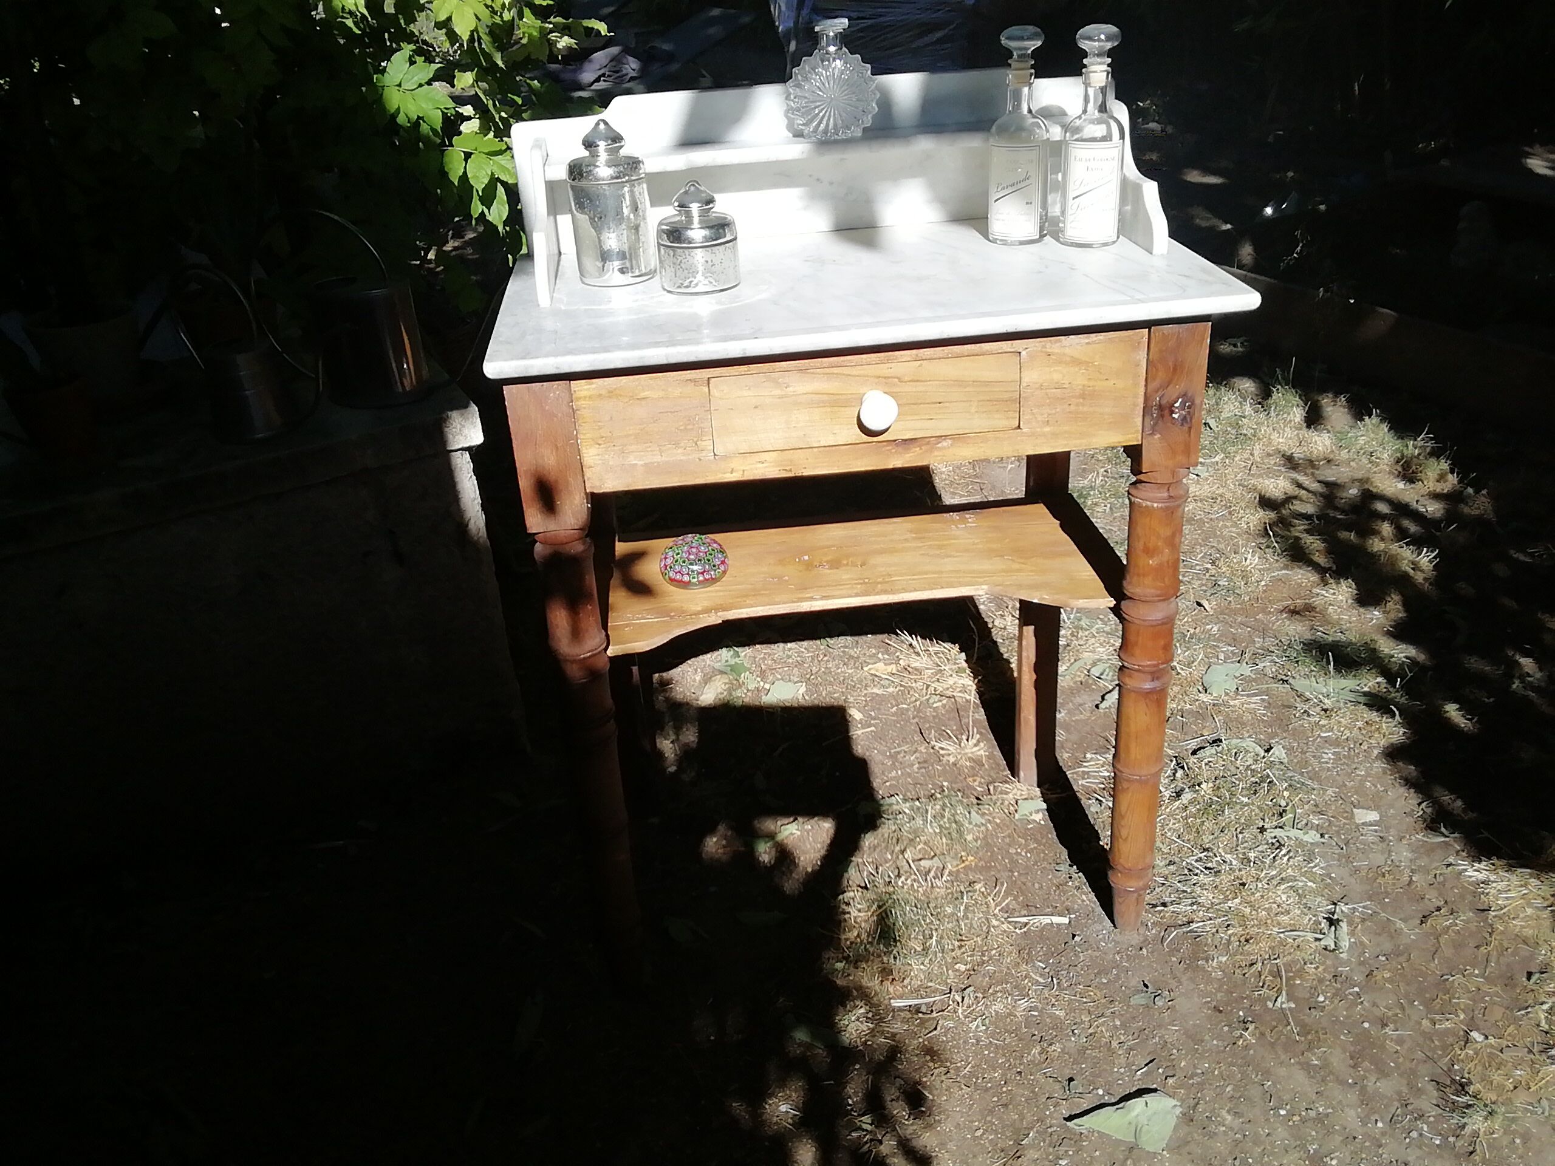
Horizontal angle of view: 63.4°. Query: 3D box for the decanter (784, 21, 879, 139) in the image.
[{"bbox_3d":[0.058,-0.546,1.366,0.098,0.120,0.042,-6,28,-3],"label":"decanter"}]

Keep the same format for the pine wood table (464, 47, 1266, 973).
[{"bbox_3d":[0.095,-0.039,1.471,0.715,0.990,0.393,-6,28,-3],"label":"pine wood table"}]

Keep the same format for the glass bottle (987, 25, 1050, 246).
[{"bbox_3d":[0.255,-0.478,1.345,0.066,0.216,0.066,5,30,16],"label":"glass bottle"}]

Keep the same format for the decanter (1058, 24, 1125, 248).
[{"bbox_3d":[0.326,-0.467,1.318,0.066,0.215,0.066,2,29,10],"label":"decanter"}]

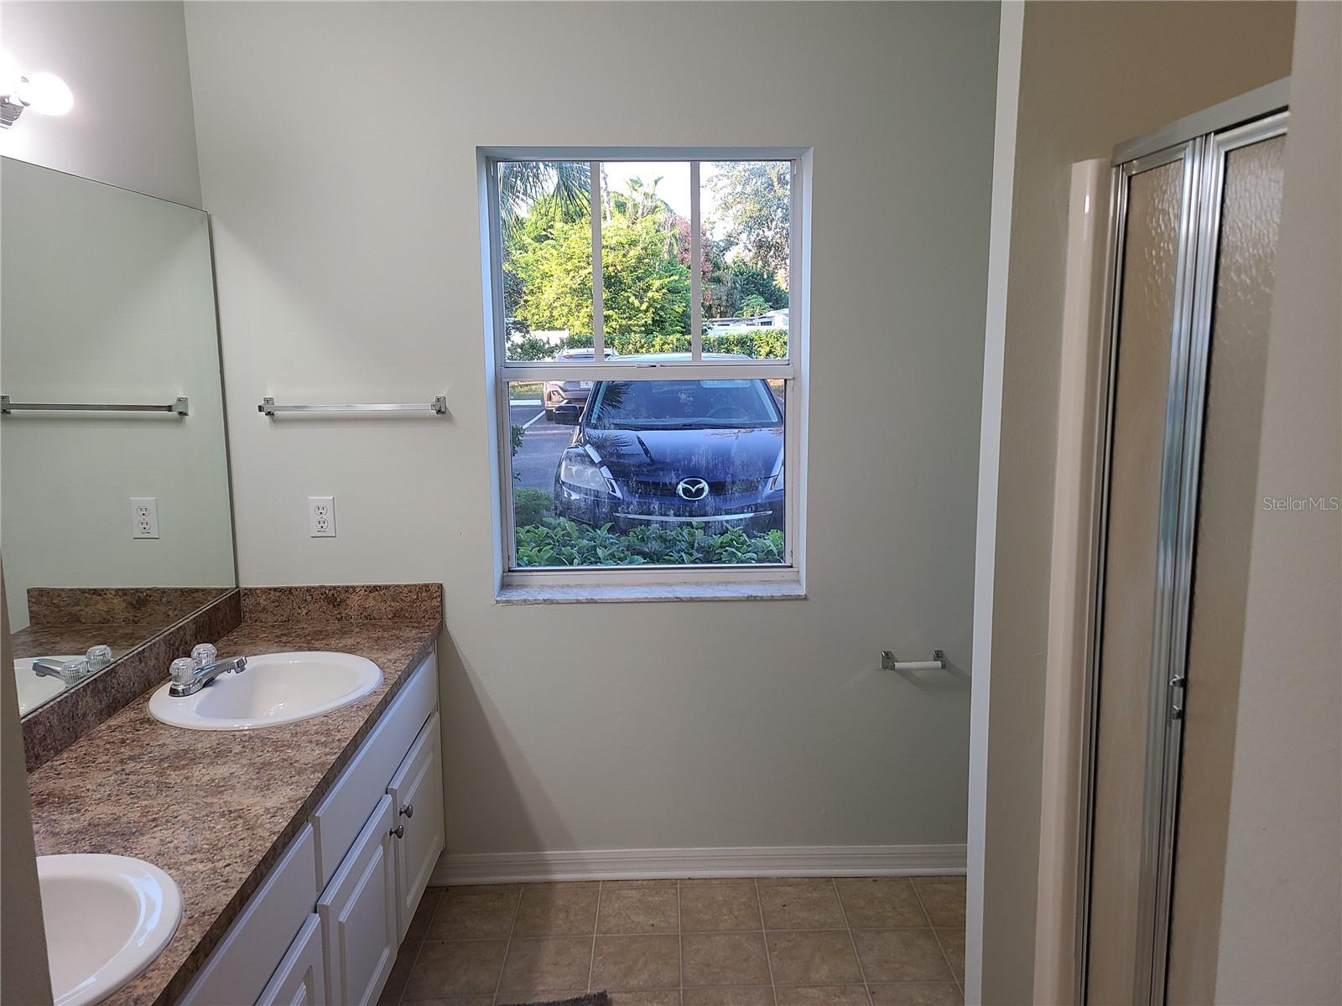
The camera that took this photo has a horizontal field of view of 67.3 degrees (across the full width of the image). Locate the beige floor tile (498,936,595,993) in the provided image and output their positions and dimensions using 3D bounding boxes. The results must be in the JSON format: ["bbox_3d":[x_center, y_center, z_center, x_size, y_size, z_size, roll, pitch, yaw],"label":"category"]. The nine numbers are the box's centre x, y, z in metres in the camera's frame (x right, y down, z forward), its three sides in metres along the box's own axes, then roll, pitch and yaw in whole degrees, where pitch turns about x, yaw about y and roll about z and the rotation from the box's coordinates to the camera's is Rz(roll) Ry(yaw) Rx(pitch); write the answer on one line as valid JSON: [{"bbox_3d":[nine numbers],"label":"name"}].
[{"bbox_3d":[-0.317,1.195,2.607,0.229,0.010,0.229,-1,10,0],"label":"beige floor tile"}]

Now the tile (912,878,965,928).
[{"bbox_3d":[0.817,1.130,2.847,0.217,0.010,0.240,-1,10,0],"label":"tile"}]

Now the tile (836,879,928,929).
[{"bbox_3d":[0.595,1.139,2.840,0.229,0.010,0.229,-1,10,0],"label":"tile"}]

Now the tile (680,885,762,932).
[{"bbox_3d":[0.138,1.148,2.836,0.229,0.010,0.229,-1,10,0],"label":"tile"}]

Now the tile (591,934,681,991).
[{"bbox_3d":[-0.089,1.193,2.609,0.229,0.010,0.229,-1,10,0],"label":"tile"}]

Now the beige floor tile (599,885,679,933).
[{"bbox_3d":[-0.092,1.151,2.839,0.229,0.010,0.240,-1,10,0],"label":"beige floor tile"}]

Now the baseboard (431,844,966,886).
[{"bbox_3d":[0.088,1.071,2.978,1.623,0.090,0.015,-1,10,0],"label":"baseboard"}]

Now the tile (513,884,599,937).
[{"bbox_3d":[-0.320,1.156,2.837,0.229,0.010,0.240,-1,10,0],"label":"tile"}]

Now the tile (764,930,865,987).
[{"bbox_3d":[0.369,1.182,2.613,0.229,0.010,0.229,-1,10,0],"label":"tile"}]

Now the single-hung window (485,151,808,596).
[{"bbox_3d":[-0.063,-0.353,2.864,0.882,1.223,0.100,-1,10,0],"label":"single-hung window"}]

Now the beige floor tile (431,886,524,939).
[{"bbox_3d":[-0.548,1.161,2.830,0.229,0.010,0.229,-1,10,0],"label":"beige floor tile"}]

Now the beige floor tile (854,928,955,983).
[{"bbox_3d":[0.597,1.178,2.615,0.229,0.010,0.229,-1,10,0],"label":"beige floor tile"}]

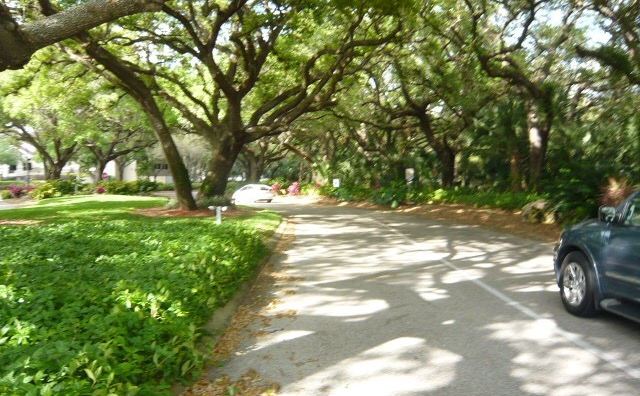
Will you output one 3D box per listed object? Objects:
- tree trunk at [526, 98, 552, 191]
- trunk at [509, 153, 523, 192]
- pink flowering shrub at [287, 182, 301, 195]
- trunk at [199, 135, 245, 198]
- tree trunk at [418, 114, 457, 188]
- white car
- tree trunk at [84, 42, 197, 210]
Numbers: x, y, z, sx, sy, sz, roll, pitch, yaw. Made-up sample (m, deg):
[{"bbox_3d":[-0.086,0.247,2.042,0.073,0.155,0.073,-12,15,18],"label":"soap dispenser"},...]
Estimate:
[{"bbox_3d":[11.872,-2.785,28.000,1.350,5.200,1.000,1,2,23],"label":"tree trunk"},{"bbox_3d":[10.574,-1.325,28.000,0.680,2.300,0.600,1,2,21],"label":"trunk"},{"bbox_3d":[-2.406,-0.835,47.000,1.250,1.120,1.150,0,2,-3],"label":"pink flowering shrub"},{"bbox_3d":[-5.137,-1.591,27.000,2.300,3.500,1.700,0,2,-11],"label":"trunk"},{"bbox_3d":[7.876,-3.008,35.000,2.600,5.200,1.200,0,2,13],"label":"tree trunk"},{"bbox_3d":[-4.824,-0.279,37.000,1.780,1.470,4.400,-1,2,-28],"label":"white car"},{"bbox_3d":[-8.148,-3.246,23.500,5.000,7.600,1.600,-1,2,-19],"label":"tree trunk"}]

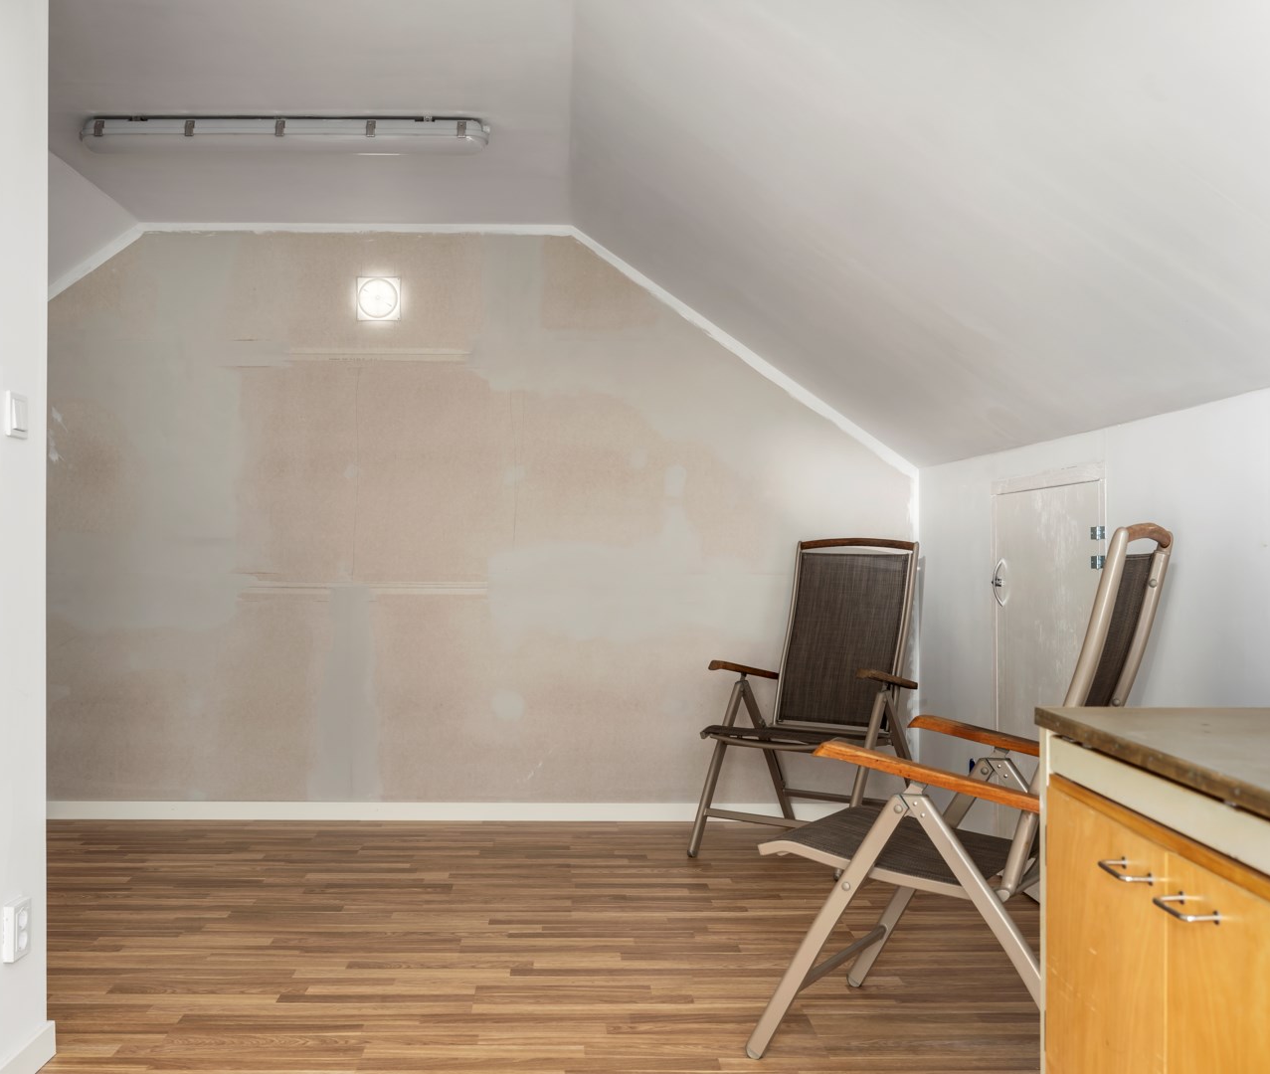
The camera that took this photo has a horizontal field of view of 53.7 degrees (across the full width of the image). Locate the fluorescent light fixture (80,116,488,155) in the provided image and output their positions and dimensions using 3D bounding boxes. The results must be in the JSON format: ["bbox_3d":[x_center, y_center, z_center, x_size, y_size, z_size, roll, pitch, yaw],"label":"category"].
[{"bbox_3d":[-1.065,-1.211,3.826,1.235,0.100,0.115,0,0,0],"label":"fluorescent light fixture"}]

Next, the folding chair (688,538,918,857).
[{"bbox_3d":[0.658,0.573,4.602,0.615,1.140,0.815,0,0,33],"label":"folding chair"}]

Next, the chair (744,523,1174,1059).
[{"bbox_3d":[0.744,0.554,2.743,0.815,1.160,0.615,0,0,33],"label":"chair"}]

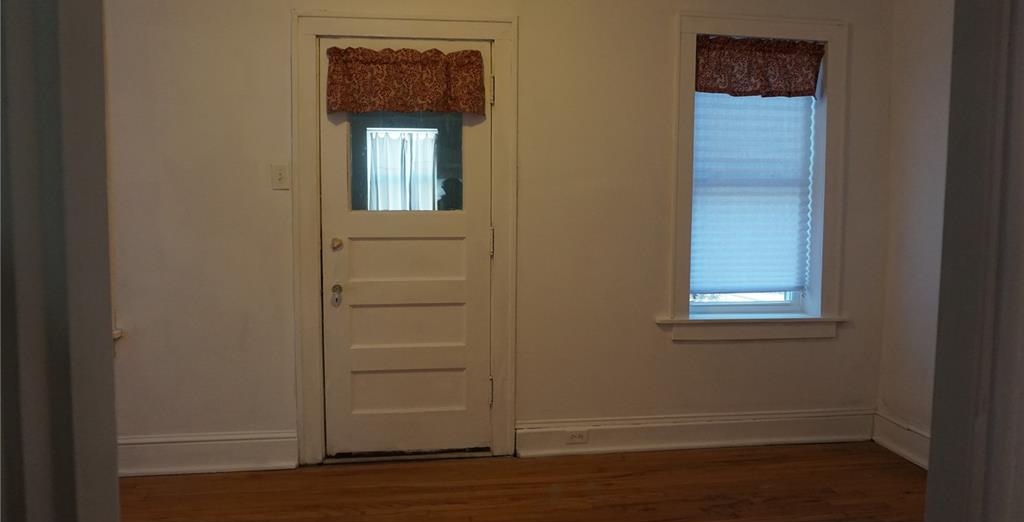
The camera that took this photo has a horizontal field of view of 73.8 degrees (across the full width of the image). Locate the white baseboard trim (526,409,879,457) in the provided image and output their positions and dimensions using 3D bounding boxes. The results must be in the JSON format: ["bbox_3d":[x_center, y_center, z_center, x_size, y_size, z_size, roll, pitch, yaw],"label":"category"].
[{"bbox_3d":[1.006,0.903,3.592,1.982,0.179,0.030,0,3,-8],"label":"white baseboard trim"}]

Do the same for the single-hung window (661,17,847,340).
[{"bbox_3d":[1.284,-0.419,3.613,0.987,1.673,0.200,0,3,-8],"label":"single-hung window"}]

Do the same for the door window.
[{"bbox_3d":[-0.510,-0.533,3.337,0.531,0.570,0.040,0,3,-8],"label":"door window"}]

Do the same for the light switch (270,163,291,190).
[{"bbox_3d":[-1.101,-0.405,3.259,0.078,0.125,0.017,0,3,-8],"label":"light switch"}]

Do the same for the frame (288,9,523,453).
[{"bbox_3d":[-0.509,-0.093,3.373,1.073,2.185,0.100,0,3,-8],"label":"frame"}]

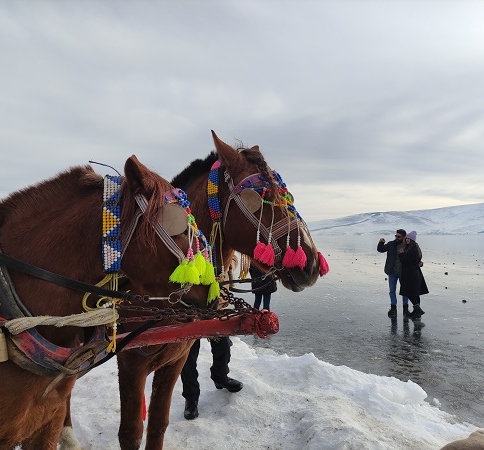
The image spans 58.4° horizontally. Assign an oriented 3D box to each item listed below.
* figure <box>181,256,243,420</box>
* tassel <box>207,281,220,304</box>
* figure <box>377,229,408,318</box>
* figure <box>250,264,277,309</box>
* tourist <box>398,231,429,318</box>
[{"bbox_3d":[-0.260,0.800,3.750,0.600,1.740,0.480,1,-1,-30],"label":"figure"},{"bbox_3d":[-0.102,0.238,1.560,0.050,0.083,0.046,0,-1,0],"label":"tassel"},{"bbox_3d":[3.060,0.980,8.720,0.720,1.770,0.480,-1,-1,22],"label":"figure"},{"bbox_3d":[0.400,1.010,7.800,0.500,1.660,0.380,-1,-2,34],"label":"figure"},{"bbox_3d":[3.400,0.990,8.650,0.580,1.710,0.480,-1,-2,38],"label":"tourist"}]

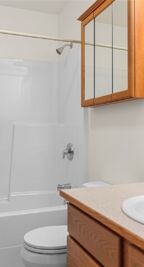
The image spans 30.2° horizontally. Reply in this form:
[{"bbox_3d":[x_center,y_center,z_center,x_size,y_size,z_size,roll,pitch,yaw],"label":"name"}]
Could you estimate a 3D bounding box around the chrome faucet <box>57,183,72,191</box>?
[{"bbox_3d":[-0.080,0.548,2.755,0.148,0.068,0.060,0,0,-22],"label":"chrome faucet"}]

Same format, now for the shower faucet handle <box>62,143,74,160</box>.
[{"bbox_3d":[-0.048,0.181,2.655,0.074,0.172,0.170,0,0,-22],"label":"shower faucet handle"}]

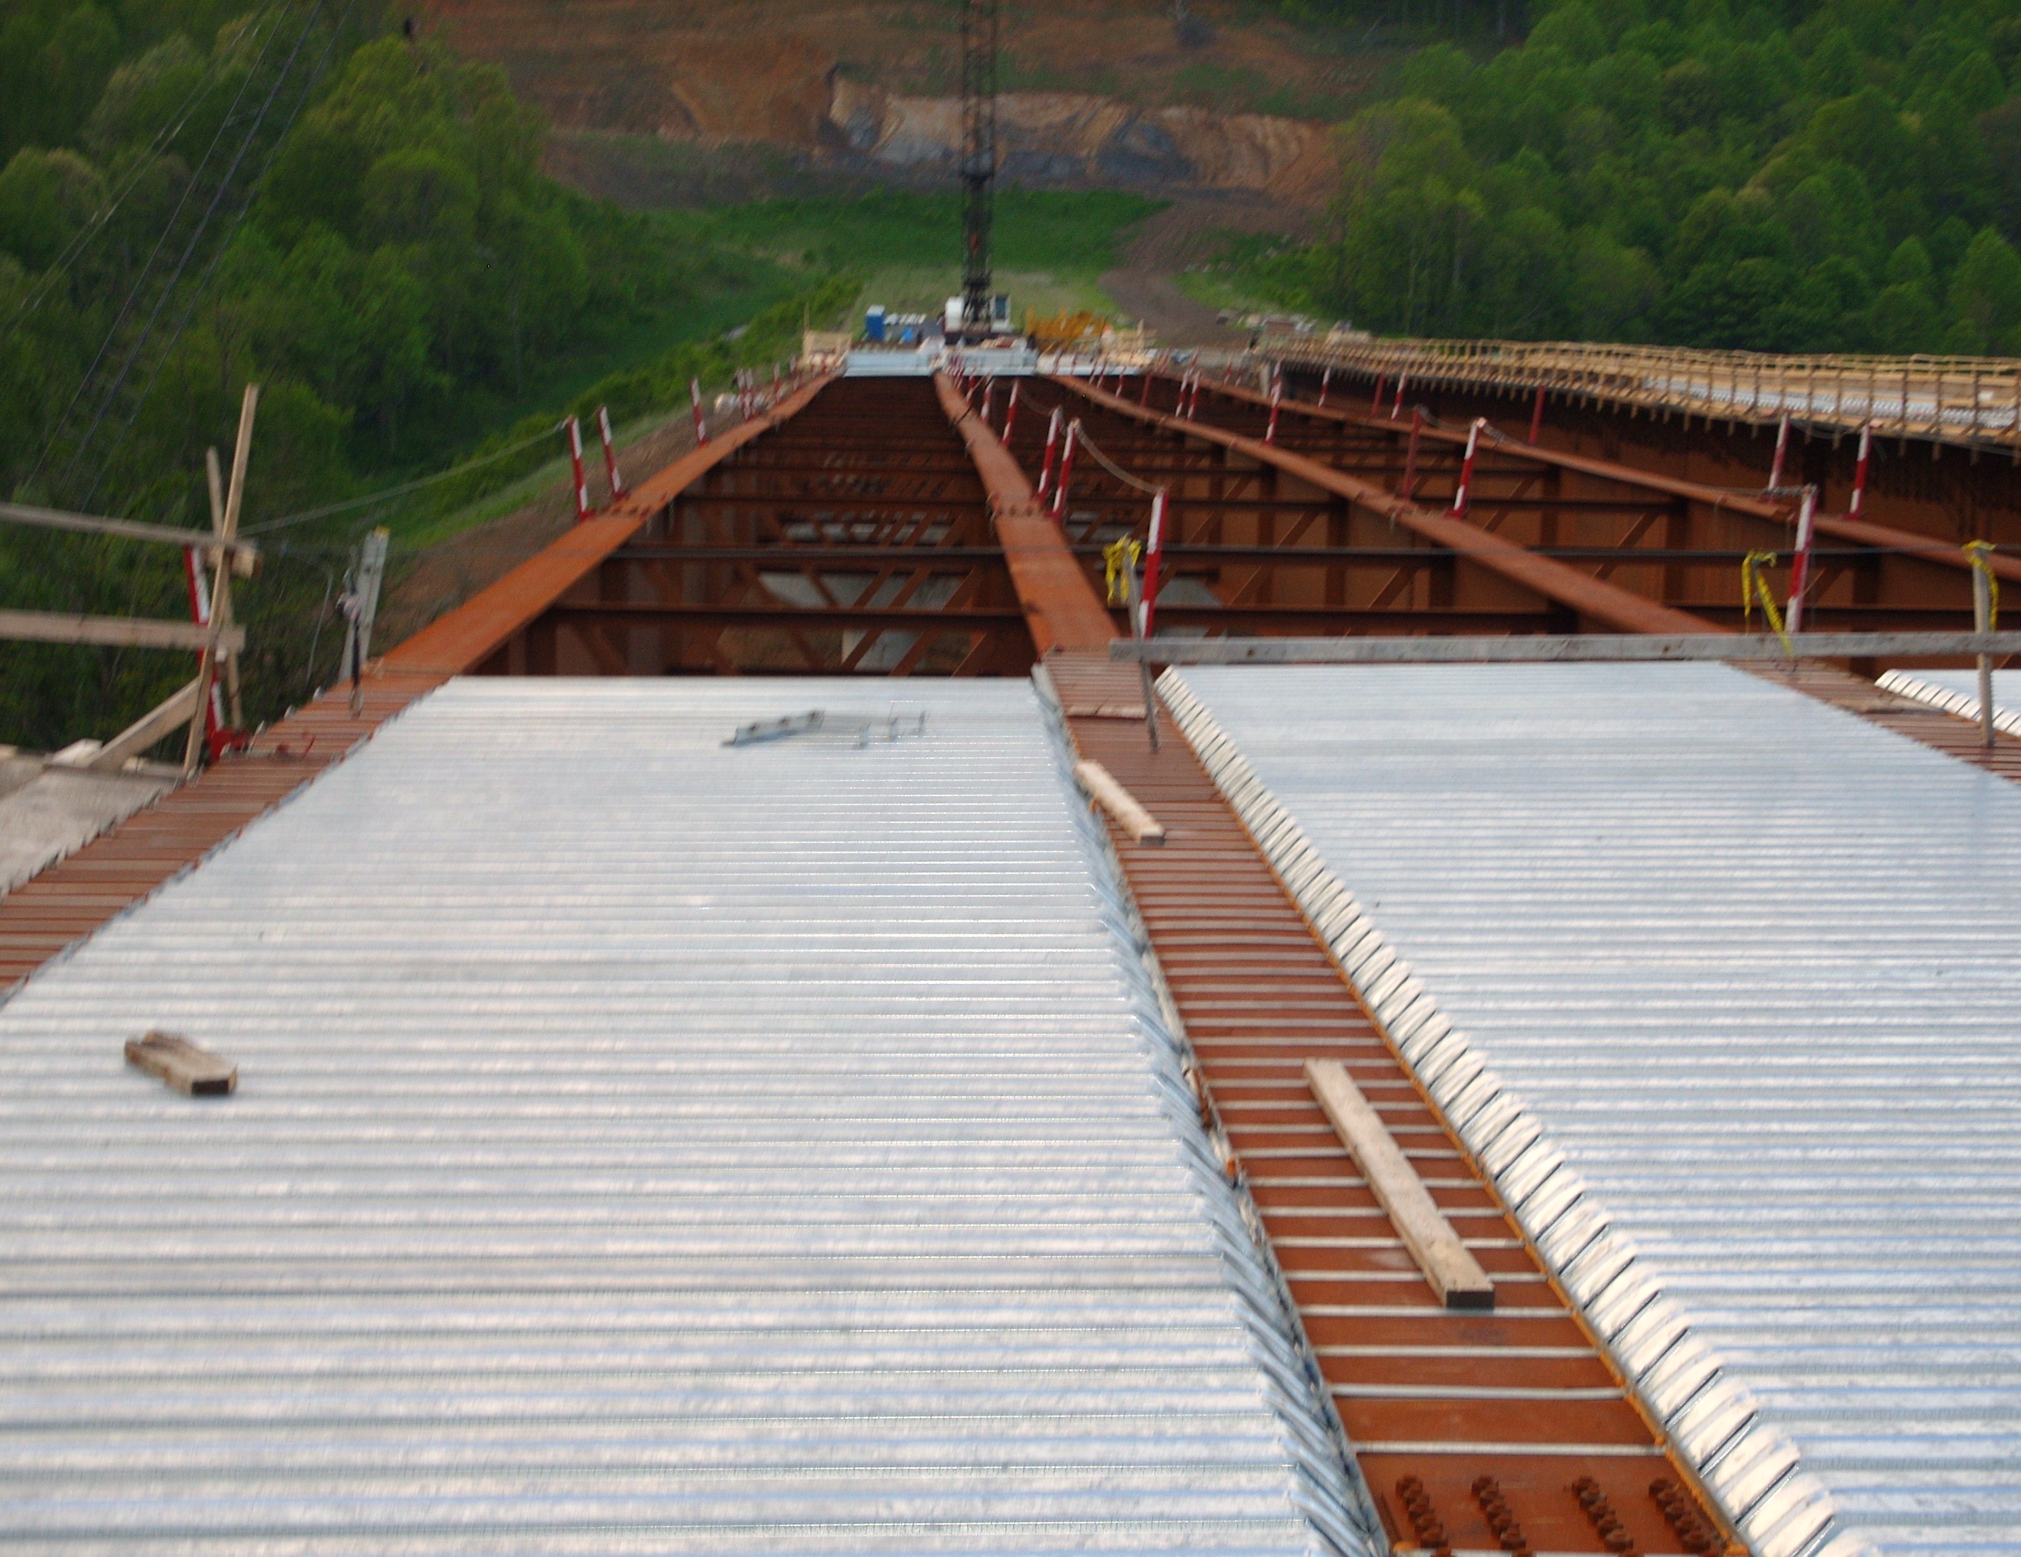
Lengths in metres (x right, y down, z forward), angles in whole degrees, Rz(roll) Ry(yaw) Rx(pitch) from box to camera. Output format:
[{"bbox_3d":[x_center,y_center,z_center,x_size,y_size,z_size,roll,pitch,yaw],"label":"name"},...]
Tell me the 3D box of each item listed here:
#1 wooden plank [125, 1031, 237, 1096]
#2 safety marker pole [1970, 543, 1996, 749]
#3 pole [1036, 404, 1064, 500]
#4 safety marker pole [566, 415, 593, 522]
[{"bbox_3d":[-1.939,0.666,10.511,0.115,0.042,0.630,-2,6,-23],"label":"wooden plank"},{"bbox_3d":[4.267,-0.582,19.705,0.060,0.906,0.055,-4,6,0],"label":"safety marker pole"},{"bbox_3d":[0.398,-3.176,44.156,0.080,0.956,0.080,12,5,0],"label":"pole"},{"bbox_3d":[-3.881,-2.768,40.353,0.080,0.957,0.080,-6,6,0],"label":"safety marker pole"}]

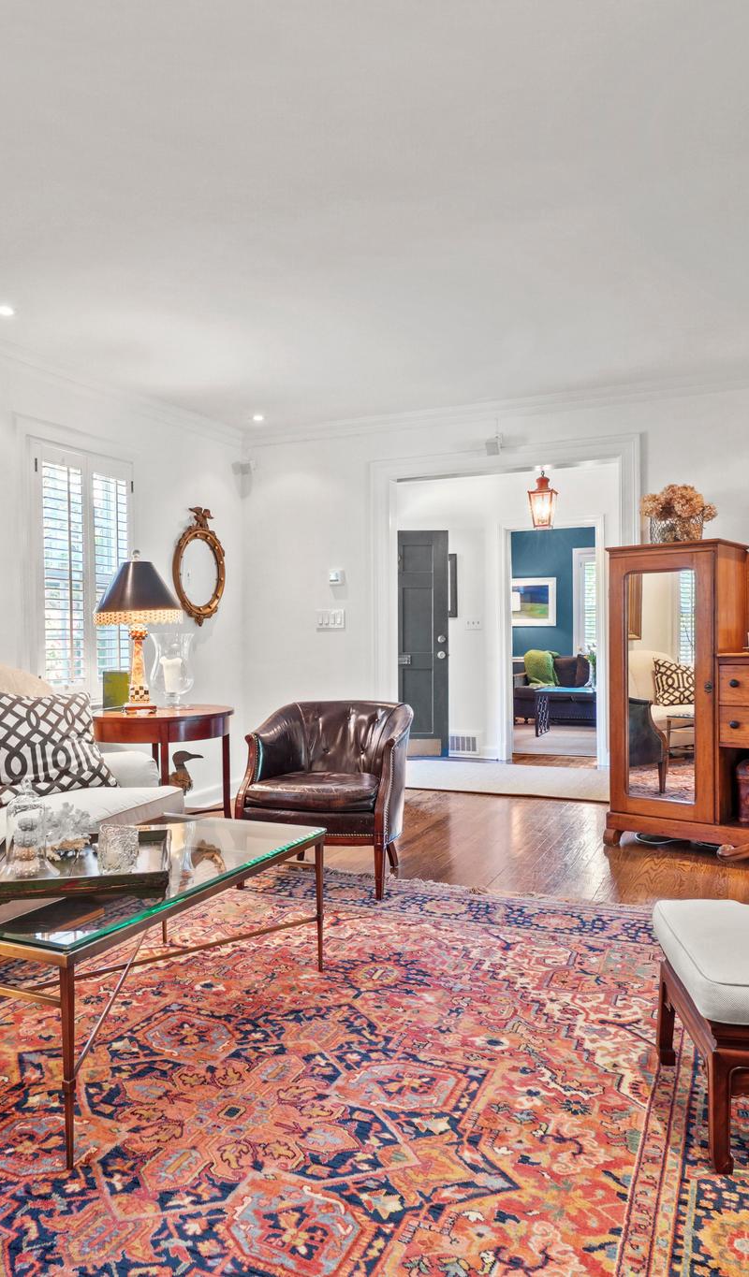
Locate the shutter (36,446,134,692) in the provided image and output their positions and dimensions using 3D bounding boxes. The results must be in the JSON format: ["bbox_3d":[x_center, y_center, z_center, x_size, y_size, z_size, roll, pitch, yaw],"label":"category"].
[{"bbox_3d":[-1.521,-0.351,4.274,0.039,1.282,0.706,0,1,25],"label":"shutter"}]

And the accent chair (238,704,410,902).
[{"bbox_3d":[-0.221,0.699,3.714,0.694,0.784,0.650,0,0,13],"label":"accent chair"}]

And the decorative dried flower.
[{"bbox_3d":[1.586,-0.706,4.182,0.364,0.235,0.336,0,1,41],"label":"decorative dried flower"}]

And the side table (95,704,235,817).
[{"bbox_3d":[-1.108,0.739,4.194,0.745,0.702,0.745,0,1,25],"label":"side table"}]

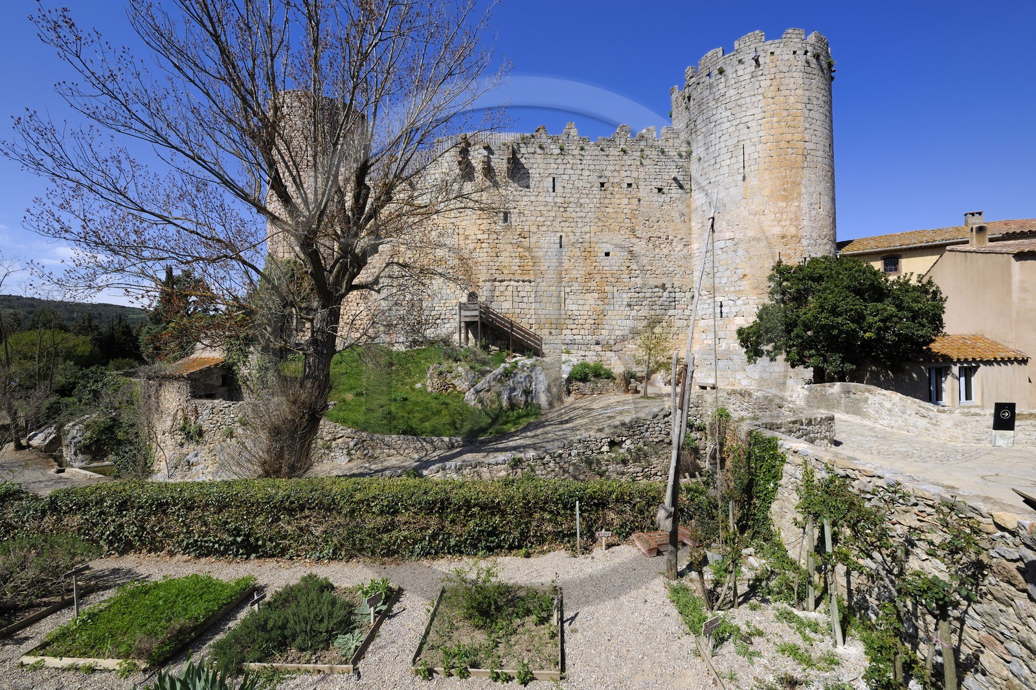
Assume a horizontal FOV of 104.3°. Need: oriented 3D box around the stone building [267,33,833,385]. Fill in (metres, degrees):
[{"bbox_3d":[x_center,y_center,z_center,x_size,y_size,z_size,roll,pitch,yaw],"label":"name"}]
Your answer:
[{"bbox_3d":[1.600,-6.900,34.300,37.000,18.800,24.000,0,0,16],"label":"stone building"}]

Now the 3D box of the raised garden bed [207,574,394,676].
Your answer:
[{"bbox_3d":[-2.841,3.815,5.756,1.750,0.370,1.660,0,0,4],"label":"raised garden bed"}]

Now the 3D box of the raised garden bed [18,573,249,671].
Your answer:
[{"bbox_3d":[-4.470,3.335,4.950,1.470,0.200,1.430,0,0,7],"label":"raised garden bed"}]

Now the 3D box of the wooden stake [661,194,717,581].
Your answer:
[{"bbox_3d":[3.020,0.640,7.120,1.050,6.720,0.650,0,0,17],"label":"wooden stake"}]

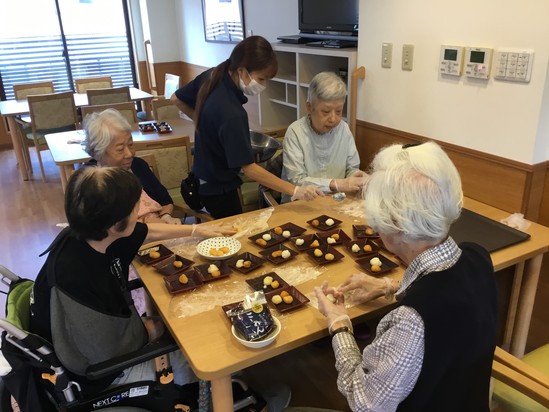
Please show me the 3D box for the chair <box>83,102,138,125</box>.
[{"bbox_3d":[-1.328,-0.433,4.287,0.520,0.865,0.550,-13,24,-25],"label":"chair"}]

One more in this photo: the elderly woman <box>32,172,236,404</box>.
[{"bbox_3d":[-0.370,0.357,1.633,0.780,1.100,0.560,-12,24,-23],"label":"elderly woman"}]

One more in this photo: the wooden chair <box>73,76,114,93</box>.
[{"bbox_3d":[-2.137,-1.137,6.140,0.470,0.830,0.540,-13,24,-26],"label":"wooden chair"}]

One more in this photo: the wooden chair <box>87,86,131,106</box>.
[{"bbox_3d":[-1.839,-0.910,5.573,0.520,0.870,0.550,-13,24,-25],"label":"wooden chair"}]

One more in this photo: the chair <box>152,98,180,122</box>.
[{"bbox_3d":[-0.769,-0.564,4.551,0.520,0.865,0.550,-18,26,-34],"label":"chair"}]

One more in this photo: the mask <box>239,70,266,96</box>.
[{"bbox_3d":[-0.101,-0.543,2.200,0.085,0.115,0.140,31,31,12],"label":"mask"}]

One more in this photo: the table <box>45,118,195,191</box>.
[{"bbox_3d":[-0.939,-0.254,4.006,1.520,0.700,0.950,-13,24,-25],"label":"table"}]

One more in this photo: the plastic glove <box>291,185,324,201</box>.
[{"bbox_3d":[0.155,-0.061,2.316,0.165,0.075,0.090,-7,22,-12],"label":"plastic glove"}]

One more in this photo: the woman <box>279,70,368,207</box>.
[{"bbox_3d":[0.279,-0.069,2.620,0.500,1.250,0.680,-13,24,-25],"label":"woman"}]

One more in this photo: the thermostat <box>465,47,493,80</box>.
[{"bbox_3d":[0.852,-0.593,2.057,0.024,0.122,0.120,-13,24,-26],"label":"thermostat"}]

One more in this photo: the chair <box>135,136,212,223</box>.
[{"bbox_3d":[-0.650,0.068,2.956,0.500,0.820,0.560,-14,25,-27],"label":"chair"}]

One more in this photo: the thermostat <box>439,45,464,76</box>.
[{"bbox_3d":[0.791,-0.641,2.182,0.020,0.120,0.122,-13,24,-25],"label":"thermostat"}]

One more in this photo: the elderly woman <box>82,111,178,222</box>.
[{"bbox_3d":[-0.676,0.109,2.408,0.500,1.150,0.700,-21,28,-38],"label":"elderly woman"}]

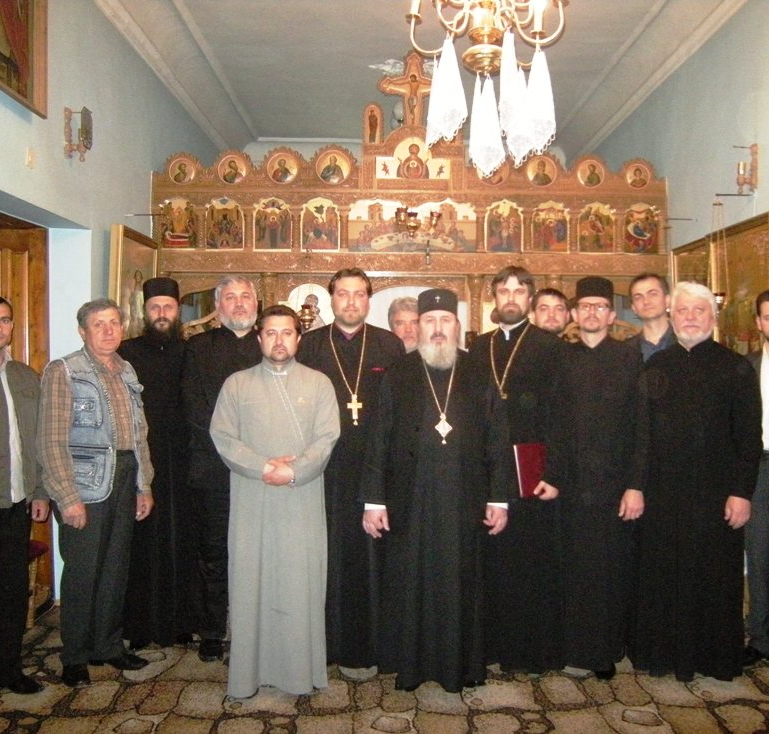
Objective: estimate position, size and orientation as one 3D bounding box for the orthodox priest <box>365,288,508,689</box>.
[{"bbox_3d":[0.235,0.531,3.580,0.670,1.770,0.430,0,1,-1],"label":"orthodox priest"}]

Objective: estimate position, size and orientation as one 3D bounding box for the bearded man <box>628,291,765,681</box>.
[{"bbox_3d":[1.435,0.514,3.690,0.590,1.807,0.400,0,1,11],"label":"bearded man"}]

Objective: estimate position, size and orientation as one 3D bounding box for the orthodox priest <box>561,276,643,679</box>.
[{"bbox_3d":[0.983,0.494,3.760,0.520,1.842,0.380,0,1,7],"label":"orthodox priest"}]

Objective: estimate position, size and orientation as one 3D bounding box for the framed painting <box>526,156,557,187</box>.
[{"bbox_3d":[1.170,-1.457,5.900,0.235,0.225,0.030,0,1,0],"label":"framed painting"}]

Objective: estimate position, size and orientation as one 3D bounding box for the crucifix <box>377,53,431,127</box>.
[{"bbox_3d":[0.211,-2.096,5.970,0.520,0.580,0.050,0,1,-2],"label":"crucifix"}]

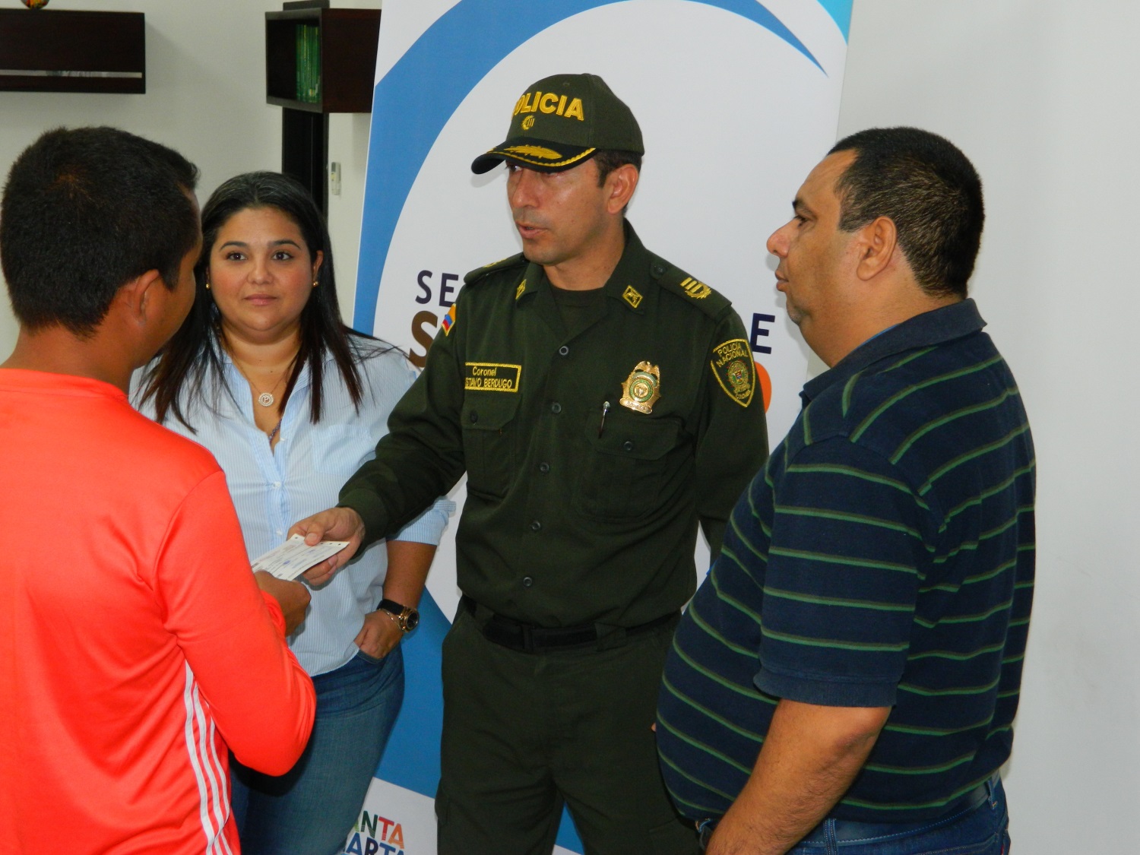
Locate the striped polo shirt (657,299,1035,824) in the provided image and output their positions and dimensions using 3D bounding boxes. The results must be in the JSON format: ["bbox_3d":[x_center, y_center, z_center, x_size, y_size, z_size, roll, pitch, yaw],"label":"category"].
[{"bbox_3d":[0.319,0.167,2.172,0.420,0.615,0.530,4,12,14],"label":"striped polo shirt"}]

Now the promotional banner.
[{"bbox_3d":[-0.059,0.210,3.076,0.971,1.980,0.030,11,7,40],"label":"promotional banner"}]

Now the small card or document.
[{"bbox_3d":[-0.326,0.154,2.195,0.073,0.004,0.172,6,15,17],"label":"small card or document"}]

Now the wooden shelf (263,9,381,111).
[{"bbox_3d":[-0.762,-1.171,5.987,0.250,0.303,0.902,-3,12,-19],"label":"wooden shelf"}]

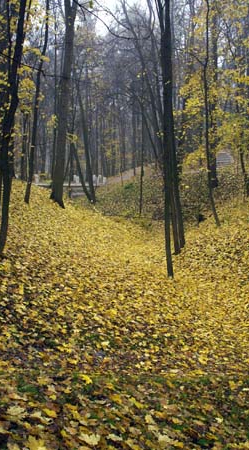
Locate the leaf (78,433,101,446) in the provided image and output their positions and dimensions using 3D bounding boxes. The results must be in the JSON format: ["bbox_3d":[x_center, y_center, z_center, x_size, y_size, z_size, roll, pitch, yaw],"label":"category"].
[{"bbox_3d":[-0.212,1.336,2.800,0.135,0.030,0.115,0,2,0],"label":"leaf"}]

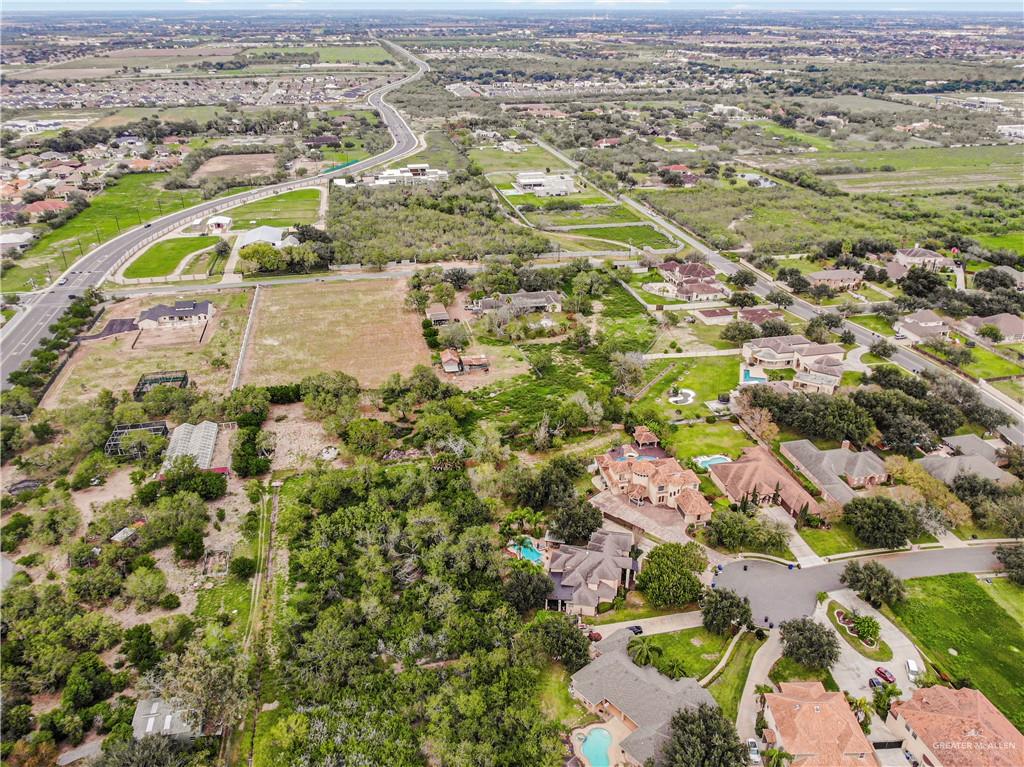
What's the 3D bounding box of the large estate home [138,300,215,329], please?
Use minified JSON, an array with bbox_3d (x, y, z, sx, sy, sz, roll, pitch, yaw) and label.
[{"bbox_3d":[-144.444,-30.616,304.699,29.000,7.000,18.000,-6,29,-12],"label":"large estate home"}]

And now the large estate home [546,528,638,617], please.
[{"bbox_3d":[20.594,44.707,177.477,21.000,8.500,26.500,4,28,7],"label":"large estate home"}]

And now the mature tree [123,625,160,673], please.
[{"bbox_3d":[-73.714,54.084,144.380,7.000,8.500,7.000,0,28,0],"label":"mature tree"}]

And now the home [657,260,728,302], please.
[{"bbox_3d":[85.852,-51.400,341.962,24.000,9.500,39.000,-4,28,-8],"label":"home"}]

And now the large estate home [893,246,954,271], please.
[{"bbox_3d":[229.895,-69.874,392.827,27.000,8.800,21.000,-4,28,-7],"label":"large estate home"}]

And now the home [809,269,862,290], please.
[{"bbox_3d":[157.662,-50.806,342.725,27.500,8.000,13.500,-5,28,-10],"label":"home"}]

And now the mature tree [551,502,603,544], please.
[{"bbox_3d":[16.087,35.556,178.132,12.700,9.800,12.700,0,28,0],"label":"mature tree"}]

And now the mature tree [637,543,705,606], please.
[{"bbox_3d":[35.689,43.967,160.292,15.000,11.800,15.000,0,28,0],"label":"mature tree"}]

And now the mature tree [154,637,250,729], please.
[{"bbox_3d":[-60.360,60.164,139.859,17.000,16.500,17.000,0,28,0],"label":"mature tree"}]

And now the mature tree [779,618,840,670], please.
[{"bbox_3d":[64.226,57.000,153.807,12.400,9.000,12.400,0,28,0],"label":"mature tree"}]

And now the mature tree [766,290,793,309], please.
[{"bbox_3d":[126.556,-39.867,336.133,11.500,9.000,11.500,0,28,0],"label":"mature tree"}]

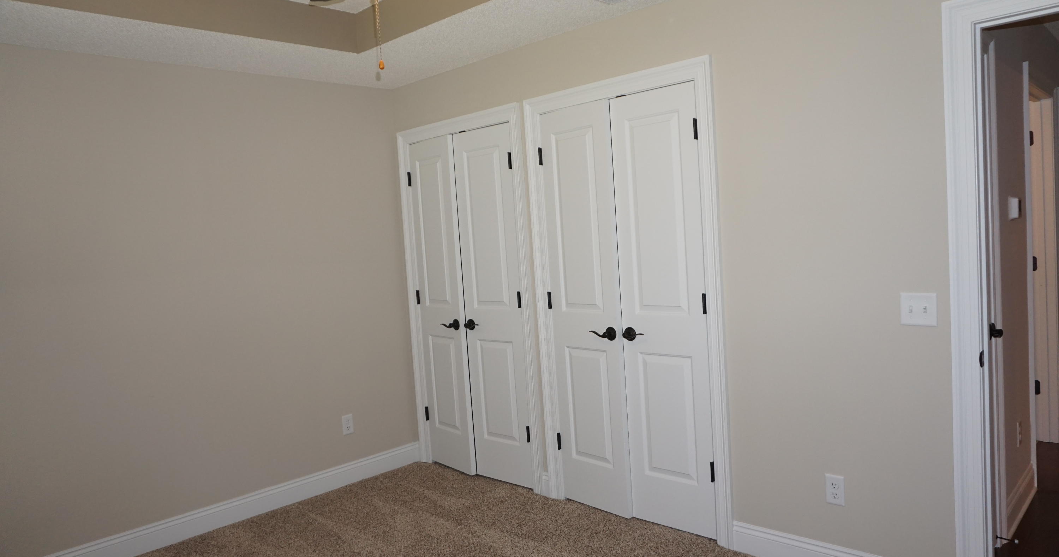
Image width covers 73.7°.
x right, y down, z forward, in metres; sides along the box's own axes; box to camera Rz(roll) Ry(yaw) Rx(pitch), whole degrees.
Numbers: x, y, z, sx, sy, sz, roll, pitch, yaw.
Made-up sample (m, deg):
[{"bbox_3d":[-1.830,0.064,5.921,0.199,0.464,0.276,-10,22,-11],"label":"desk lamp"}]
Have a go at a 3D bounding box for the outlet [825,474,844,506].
[{"bbox_3d":[1.192,0.828,2.757,0.071,0.116,0.010,0,5,44],"label":"outlet"}]

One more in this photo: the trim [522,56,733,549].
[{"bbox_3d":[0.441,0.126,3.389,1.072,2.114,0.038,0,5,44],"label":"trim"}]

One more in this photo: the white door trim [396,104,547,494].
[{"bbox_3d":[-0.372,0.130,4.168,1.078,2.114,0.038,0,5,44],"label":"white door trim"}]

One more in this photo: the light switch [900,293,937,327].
[{"bbox_3d":[1.373,0.111,2.495,0.117,0.116,0.012,0,5,44],"label":"light switch"}]

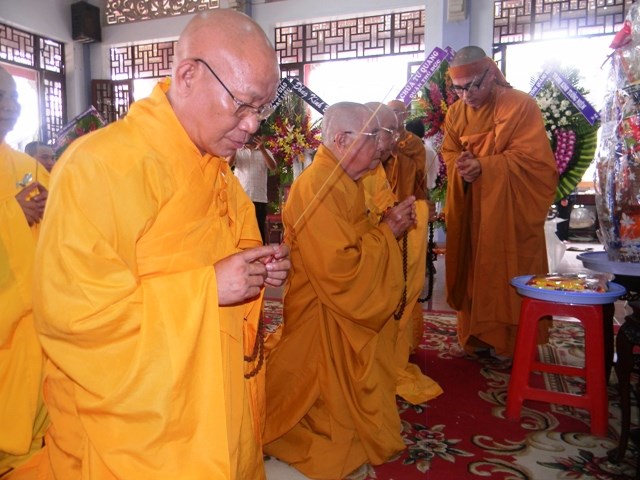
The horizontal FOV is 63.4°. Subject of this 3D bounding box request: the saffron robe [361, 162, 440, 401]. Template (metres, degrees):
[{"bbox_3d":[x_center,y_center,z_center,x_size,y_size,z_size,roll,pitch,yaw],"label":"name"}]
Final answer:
[{"bbox_3d":[0.202,0.161,2.130,0.720,1.000,0.580,1,6,18],"label":"saffron robe"}]

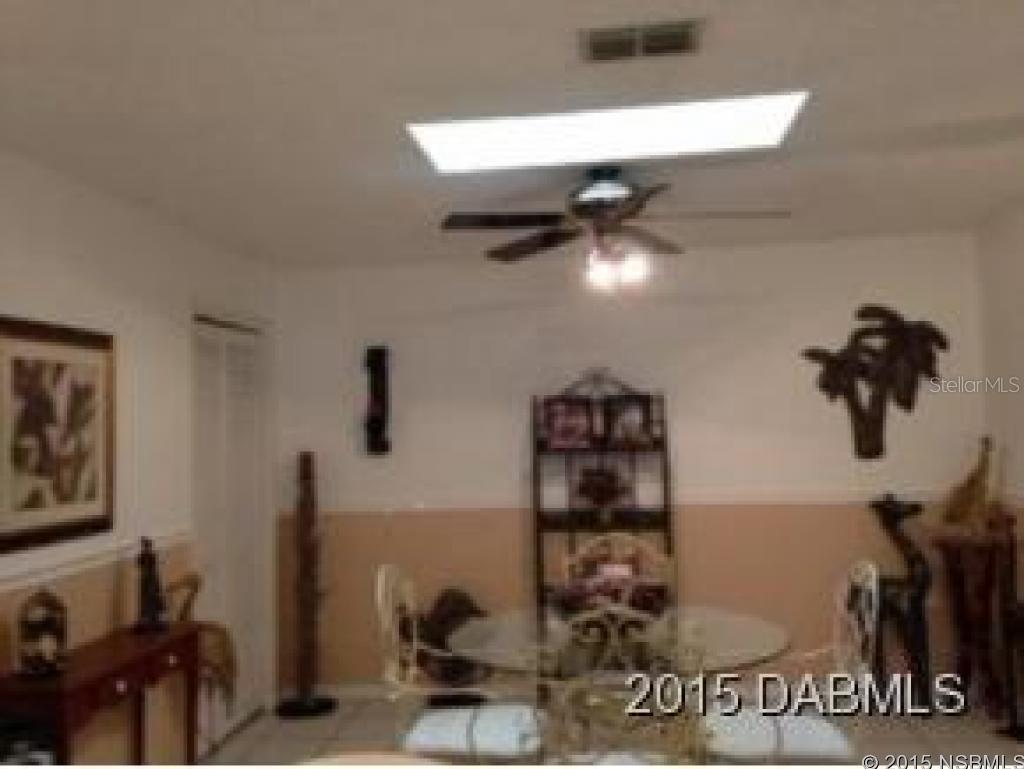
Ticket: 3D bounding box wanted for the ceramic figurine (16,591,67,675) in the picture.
[{"bbox_3d":[-1.490,0.787,3.094,0.130,0.245,0.100,0,-3,-38],"label":"ceramic figurine"}]

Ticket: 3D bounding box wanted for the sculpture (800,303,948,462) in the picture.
[{"bbox_3d":[1.949,-0.018,5.243,0.757,0.830,0.050,-2,-2,6],"label":"sculpture"}]

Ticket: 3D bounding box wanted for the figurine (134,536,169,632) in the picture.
[{"bbox_3d":[-1.378,0.761,3.727,0.105,0.340,0.100,0,-3,-38],"label":"figurine"}]

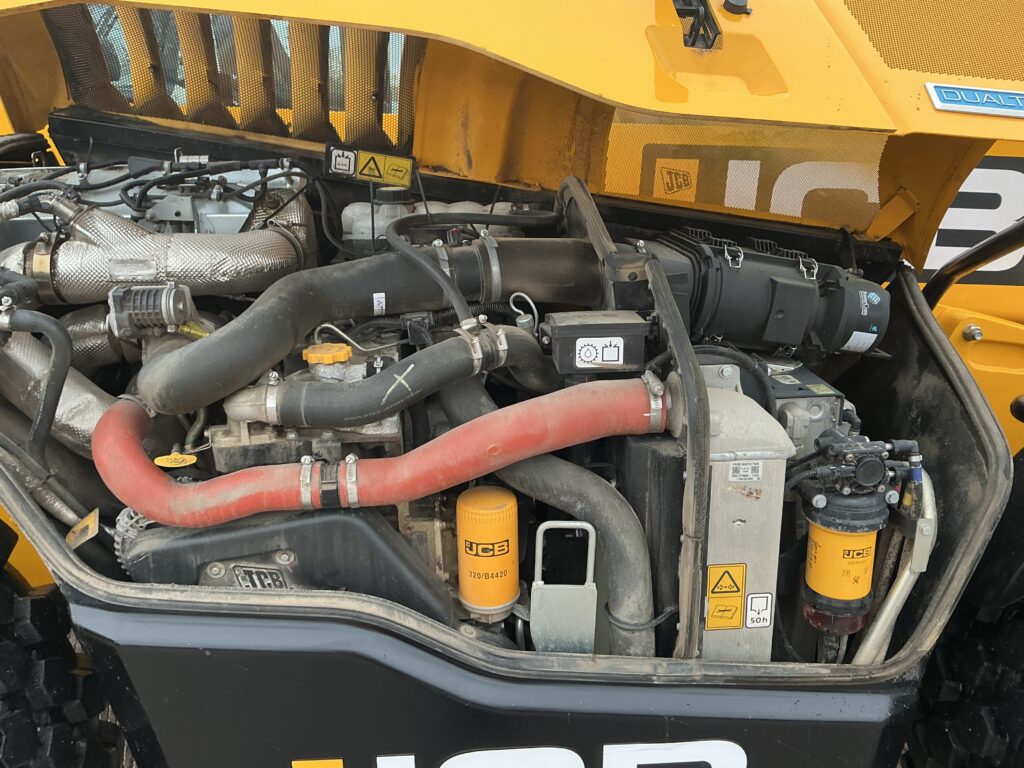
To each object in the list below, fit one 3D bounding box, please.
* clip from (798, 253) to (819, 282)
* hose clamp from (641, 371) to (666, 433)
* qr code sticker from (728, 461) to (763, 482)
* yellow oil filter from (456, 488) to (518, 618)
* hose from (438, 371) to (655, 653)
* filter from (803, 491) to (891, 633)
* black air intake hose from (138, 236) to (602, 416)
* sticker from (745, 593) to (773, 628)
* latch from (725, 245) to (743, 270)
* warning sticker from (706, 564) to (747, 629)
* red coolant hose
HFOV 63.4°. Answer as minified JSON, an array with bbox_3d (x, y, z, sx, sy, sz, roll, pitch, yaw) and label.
[{"bbox_3d":[0.512,-0.201,1.430,0.029,0.043,0.014,7,-19,-5],"label":"clip"},{"bbox_3d":[0.184,0.024,1.075,0.018,0.080,0.080,-7,17,-1],"label":"hose clamp"},{"bbox_3d":[0.303,0.114,1.075,0.041,0.028,0.001,-2,17,-2],"label":"qr code sticker"},{"bbox_3d":[-0.036,0.257,1.275,0.094,0.178,0.094,-1,17,1],"label":"yellow oil filter"},{"bbox_3d":[0.047,0.202,1.228,0.292,0.386,0.283,-2,17,-2],"label":"hose"},{"bbox_3d":[0.439,0.237,1.100,0.106,0.175,0.106,-4,17,-8],"label":"filter"},{"bbox_3d":[-0.222,-0.105,1.375,0.767,0.244,0.208,-2,17,-2],"label":"black air intake hose"},{"bbox_3d":[0.335,0.307,1.122,0.035,0.053,0.002,-2,17,-2],"label":"sticker"},{"bbox_3d":[0.383,-0.219,1.430,0.029,0.043,0.014,7,-19,-5],"label":"latch"},{"bbox_3d":[0.289,0.289,1.120,0.051,0.096,0.002,-2,17,-2],"label":"warning sticker"},{"bbox_3d":[-0.183,0.079,1.138,0.765,0.188,0.178,-2,17,-2],"label":"red coolant hose"}]

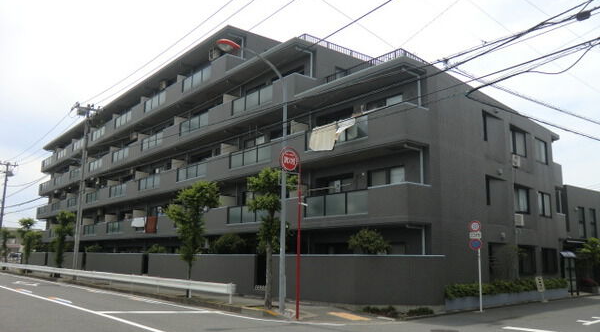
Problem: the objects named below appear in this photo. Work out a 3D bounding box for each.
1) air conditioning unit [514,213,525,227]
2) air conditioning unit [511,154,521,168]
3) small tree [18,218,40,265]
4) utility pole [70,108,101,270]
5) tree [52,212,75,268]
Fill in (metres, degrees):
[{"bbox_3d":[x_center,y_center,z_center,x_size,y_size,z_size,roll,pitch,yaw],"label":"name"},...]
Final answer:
[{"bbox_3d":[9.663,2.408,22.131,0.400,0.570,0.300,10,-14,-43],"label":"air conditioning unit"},{"bbox_3d":[9.663,-0.226,22.769,0.740,0.560,0.300,8,-12,-38],"label":"air conditioning unit"},{"bbox_3d":[-24.799,7.213,46.063,1.900,5.000,1.900,9,-13,-38],"label":"small tree"},{"bbox_3d":[-14.475,1.513,33.345,1.800,11.730,0.750,7,-12,-38],"label":"utility pole"},{"bbox_3d":[-16.796,5.518,35.627,1.400,4.590,1.400,8,-12,-38],"label":"tree"}]

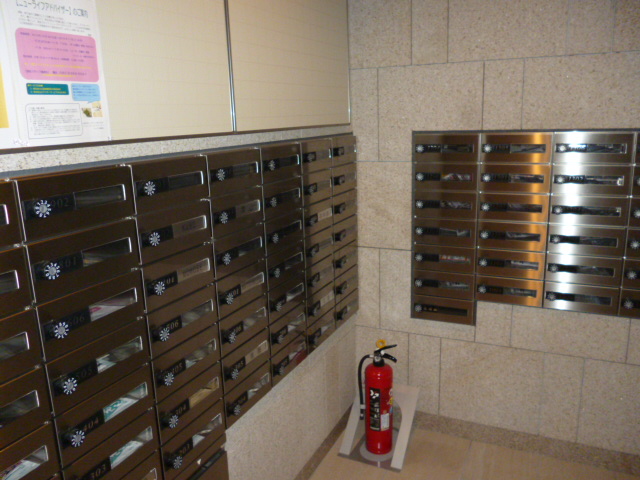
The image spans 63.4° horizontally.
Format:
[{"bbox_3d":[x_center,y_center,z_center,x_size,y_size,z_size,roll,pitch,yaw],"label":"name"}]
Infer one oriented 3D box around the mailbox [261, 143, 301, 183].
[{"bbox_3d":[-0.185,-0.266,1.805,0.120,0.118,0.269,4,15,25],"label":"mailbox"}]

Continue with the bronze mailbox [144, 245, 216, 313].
[{"bbox_3d":[-0.397,0.090,1.369,0.090,0.117,0.271,4,15,25],"label":"bronze mailbox"}]

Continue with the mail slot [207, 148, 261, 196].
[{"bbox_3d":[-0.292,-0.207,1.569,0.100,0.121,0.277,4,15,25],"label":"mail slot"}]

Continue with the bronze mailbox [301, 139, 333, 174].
[{"bbox_3d":[-0.051,-0.323,2.034,0.090,0.117,0.271,4,15,25],"label":"bronze mailbox"}]

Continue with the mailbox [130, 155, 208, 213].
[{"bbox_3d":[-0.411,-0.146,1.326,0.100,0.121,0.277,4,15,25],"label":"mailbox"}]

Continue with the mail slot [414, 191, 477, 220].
[{"bbox_3d":[0.579,-0.170,2.313,0.269,0.118,0.160,4,15,25],"label":"mail slot"}]

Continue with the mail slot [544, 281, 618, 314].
[{"bbox_3d":[1.087,0.219,2.162,0.269,0.118,0.160,4,15,25],"label":"mail slot"}]

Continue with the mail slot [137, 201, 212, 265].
[{"bbox_3d":[-0.401,-0.026,1.341,0.090,0.117,0.271,4,15,25],"label":"mail slot"}]

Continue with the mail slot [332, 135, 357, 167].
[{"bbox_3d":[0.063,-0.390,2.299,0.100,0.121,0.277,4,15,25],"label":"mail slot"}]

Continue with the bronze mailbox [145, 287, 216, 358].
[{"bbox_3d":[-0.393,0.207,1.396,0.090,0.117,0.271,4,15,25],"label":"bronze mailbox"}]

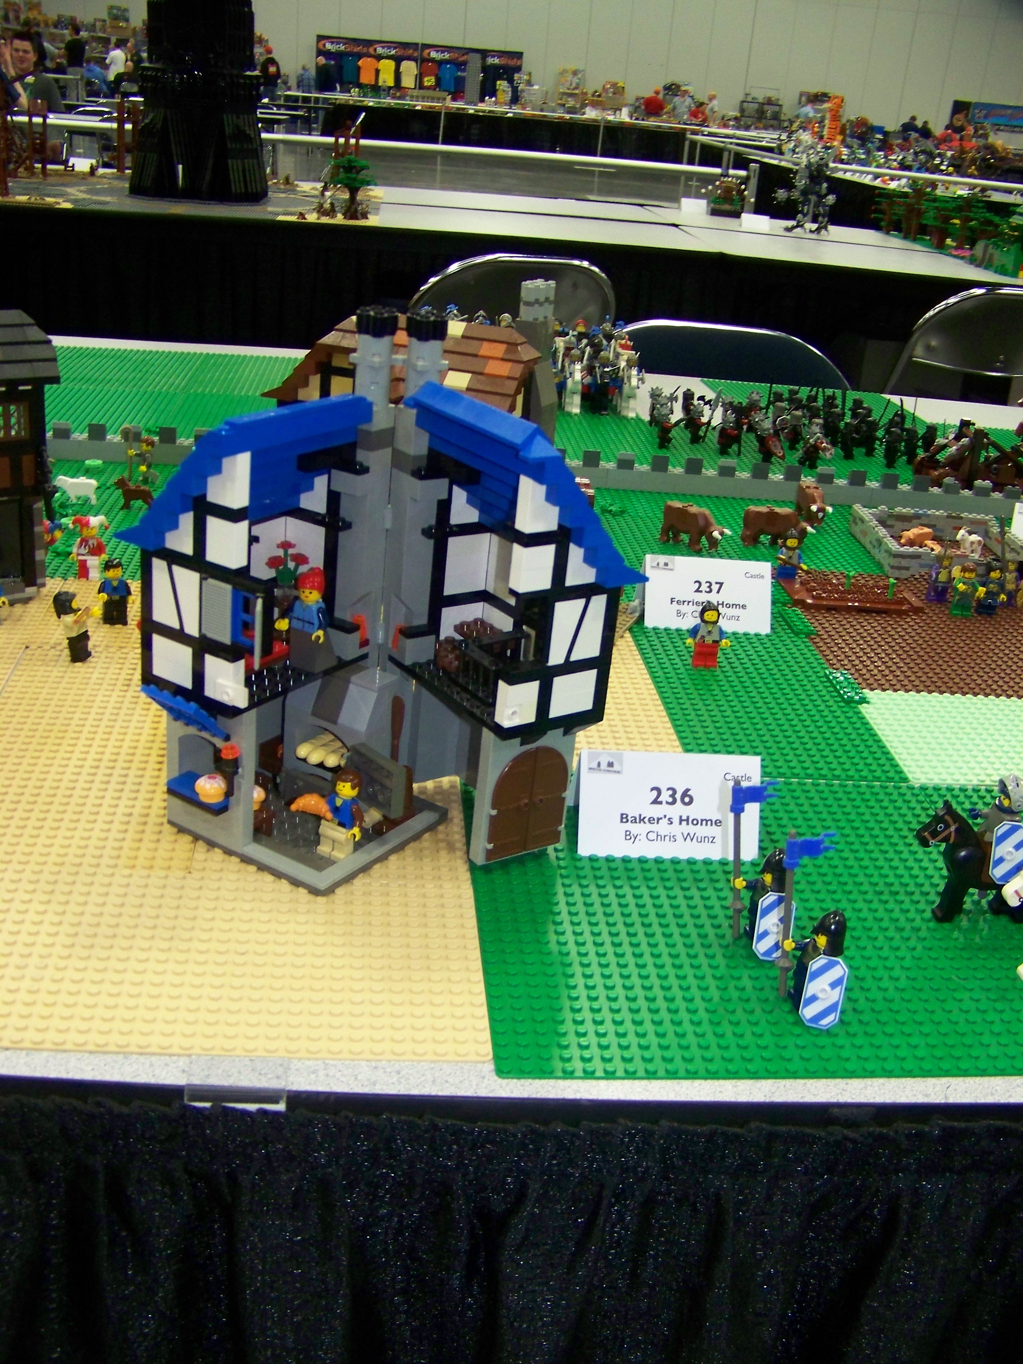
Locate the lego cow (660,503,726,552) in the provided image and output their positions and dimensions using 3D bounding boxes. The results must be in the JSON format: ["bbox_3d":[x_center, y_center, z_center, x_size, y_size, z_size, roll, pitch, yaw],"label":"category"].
[{"bbox_3d":[0.148,-0.126,1.158,0.052,0.032,0.018,17,26,26],"label":"lego cow"}]

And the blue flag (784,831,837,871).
[{"bbox_3d":[0.118,0.067,0.563,0.021,0.015,0.005,-3,24,-4],"label":"blue flag"}]

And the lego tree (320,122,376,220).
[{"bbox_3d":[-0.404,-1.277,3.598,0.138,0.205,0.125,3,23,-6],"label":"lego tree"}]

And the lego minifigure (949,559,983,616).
[{"bbox_3d":[0.338,-0.069,1.051,0.024,0.042,0.015,4,23,-2],"label":"lego minifigure"}]

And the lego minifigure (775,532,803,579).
[{"bbox_3d":[0.210,-0.098,1.071,0.024,0.039,0.015,2,23,-9],"label":"lego minifigure"}]

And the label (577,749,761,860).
[{"bbox_3d":[0.076,0.054,0.696,0.089,0.045,0.051,3,23,-6],"label":"label"}]

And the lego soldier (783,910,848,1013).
[{"bbox_3d":[0.121,0.113,0.572,0.021,0.048,0.028,2,23,-6],"label":"lego soldier"}]

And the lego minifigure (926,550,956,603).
[{"bbox_3d":[0.327,-0.082,1.081,0.024,0.043,0.016,-2,24,-17],"label":"lego minifigure"}]

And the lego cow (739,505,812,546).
[{"bbox_3d":[0.220,-0.128,1.173,0.060,0.034,0.020,1,23,-11],"label":"lego cow"}]

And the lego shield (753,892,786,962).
[{"bbox_3d":[0.113,0.105,0.608,0.017,0.029,0.006,7,-8,29],"label":"lego shield"}]

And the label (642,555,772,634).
[{"bbox_3d":[0.136,-0.066,0.993,0.090,0.045,0.052,3,23,-6],"label":"label"}]

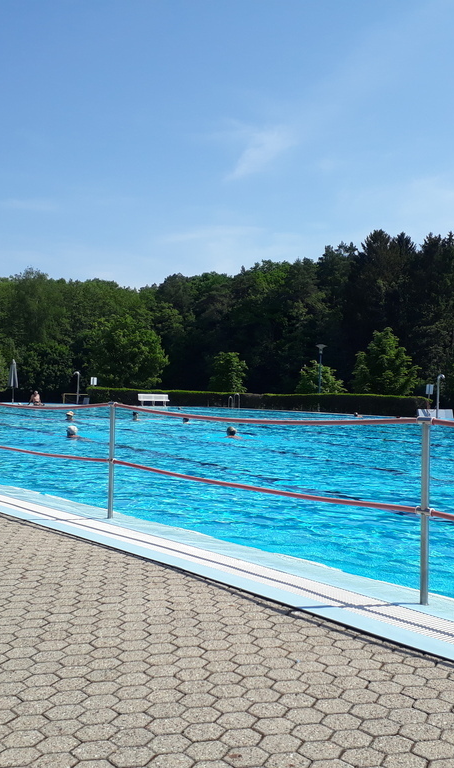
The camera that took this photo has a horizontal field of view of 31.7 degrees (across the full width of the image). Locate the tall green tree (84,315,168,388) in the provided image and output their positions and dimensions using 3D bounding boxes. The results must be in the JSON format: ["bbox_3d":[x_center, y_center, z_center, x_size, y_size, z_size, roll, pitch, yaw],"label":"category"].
[{"bbox_3d":[-8.863,-2.145,68.950,6.967,7.722,6.967,1,-1,-7],"label":"tall green tree"}]

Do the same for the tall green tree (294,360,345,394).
[{"bbox_3d":[6.684,0.124,58.082,3.632,3.669,3.632,1,-1,7],"label":"tall green tree"}]

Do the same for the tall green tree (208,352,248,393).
[{"bbox_3d":[-0.014,-0.362,66.548,3.201,4.530,3.201,1,-1,0],"label":"tall green tree"}]

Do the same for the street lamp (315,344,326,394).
[{"bbox_3d":[6.293,-0.392,54.202,0.650,4.582,0.650,1,-1,7],"label":"street lamp"}]

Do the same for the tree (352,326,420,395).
[{"bbox_3d":[10.442,-0.925,53.275,4.486,5.828,4.486,1,-1,11],"label":"tree"}]

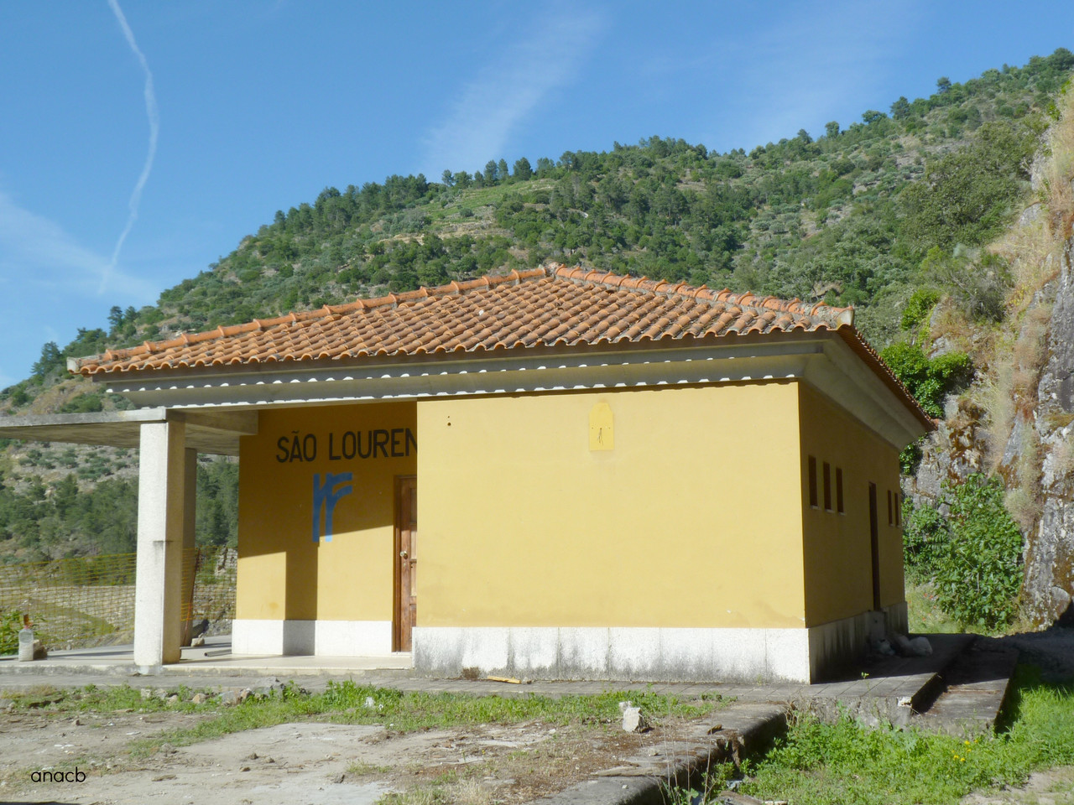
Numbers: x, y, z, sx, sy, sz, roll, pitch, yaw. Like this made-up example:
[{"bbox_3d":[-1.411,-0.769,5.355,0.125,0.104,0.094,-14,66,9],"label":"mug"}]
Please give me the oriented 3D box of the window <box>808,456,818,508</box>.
[{"bbox_3d":[2.819,0.840,14.491,0.120,0.530,0.510,-3,-7,20],"label":"window"}]

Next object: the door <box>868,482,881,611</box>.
[{"bbox_3d":[4.623,2.097,19.281,0.100,1.958,0.820,-3,-7,20],"label":"door"}]

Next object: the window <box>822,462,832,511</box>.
[{"bbox_3d":[3.156,0.945,15.405,0.120,0.530,0.510,-3,-7,20],"label":"window"}]

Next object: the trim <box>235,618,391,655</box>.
[{"bbox_3d":[-2.799,2.923,17.321,2.227,0.437,0.060,-3,-7,20],"label":"trim"}]

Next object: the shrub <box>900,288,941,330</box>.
[{"bbox_3d":[8.581,-2.096,31.280,0.902,0.978,0.850,-2,-7,15],"label":"shrub"}]

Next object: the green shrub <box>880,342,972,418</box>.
[{"bbox_3d":[8.145,-0.430,29.240,1.933,1.652,1.500,-2,-7,16],"label":"green shrub"}]

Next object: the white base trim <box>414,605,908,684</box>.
[{"bbox_3d":[2.348,3.095,18.830,4.237,0.532,9.830,-3,-7,20],"label":"white base trim"}]

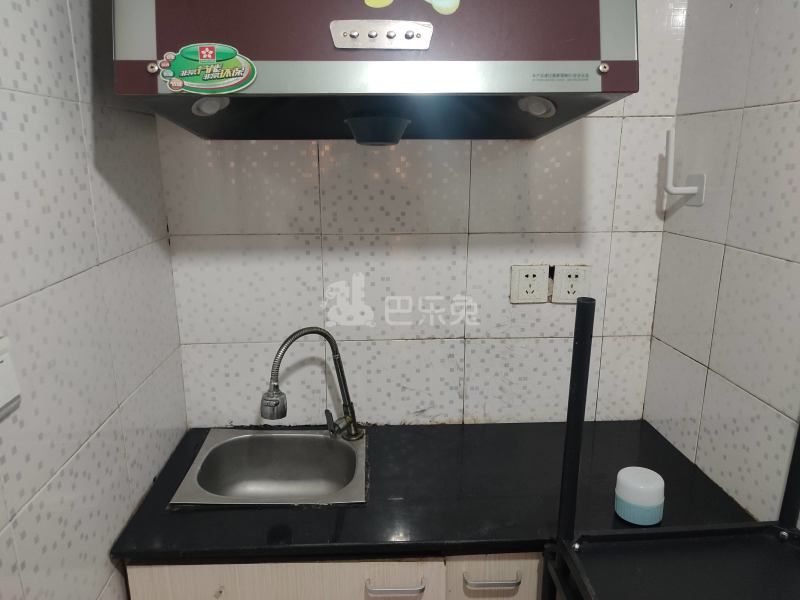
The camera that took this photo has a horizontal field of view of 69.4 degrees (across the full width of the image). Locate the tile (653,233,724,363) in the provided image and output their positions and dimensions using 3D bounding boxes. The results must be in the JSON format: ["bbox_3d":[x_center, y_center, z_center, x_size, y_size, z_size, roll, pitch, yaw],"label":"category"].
[{"bbox_3d":[0.622,-0.009,1.252,0.010,0.252,0.214,-2,14,-6],"label":"tile"}]

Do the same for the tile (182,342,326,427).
[{"bbox_3d":[-0.343,0.206,1.382,0.338,0.221,0.010,-1,14,-2],"label":"tile"}]

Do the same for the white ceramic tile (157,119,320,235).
[{"bbox_3d":[-0.343,-0.266,1.254,0.334,0.250,0.010,-1,14,-2],"label":"white ceramic tile"}]

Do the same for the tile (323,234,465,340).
[{"bbox_3d":[-0.009,-0.028,1.329,0.330,0.252,0.010,-1,14,-3],"label":"tile"}]

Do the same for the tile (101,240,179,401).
[{"bbox_3d":[-0.502,0.022,1.135,0.010,0.250,0.347,-1,14,-4],"label":"tile"}]

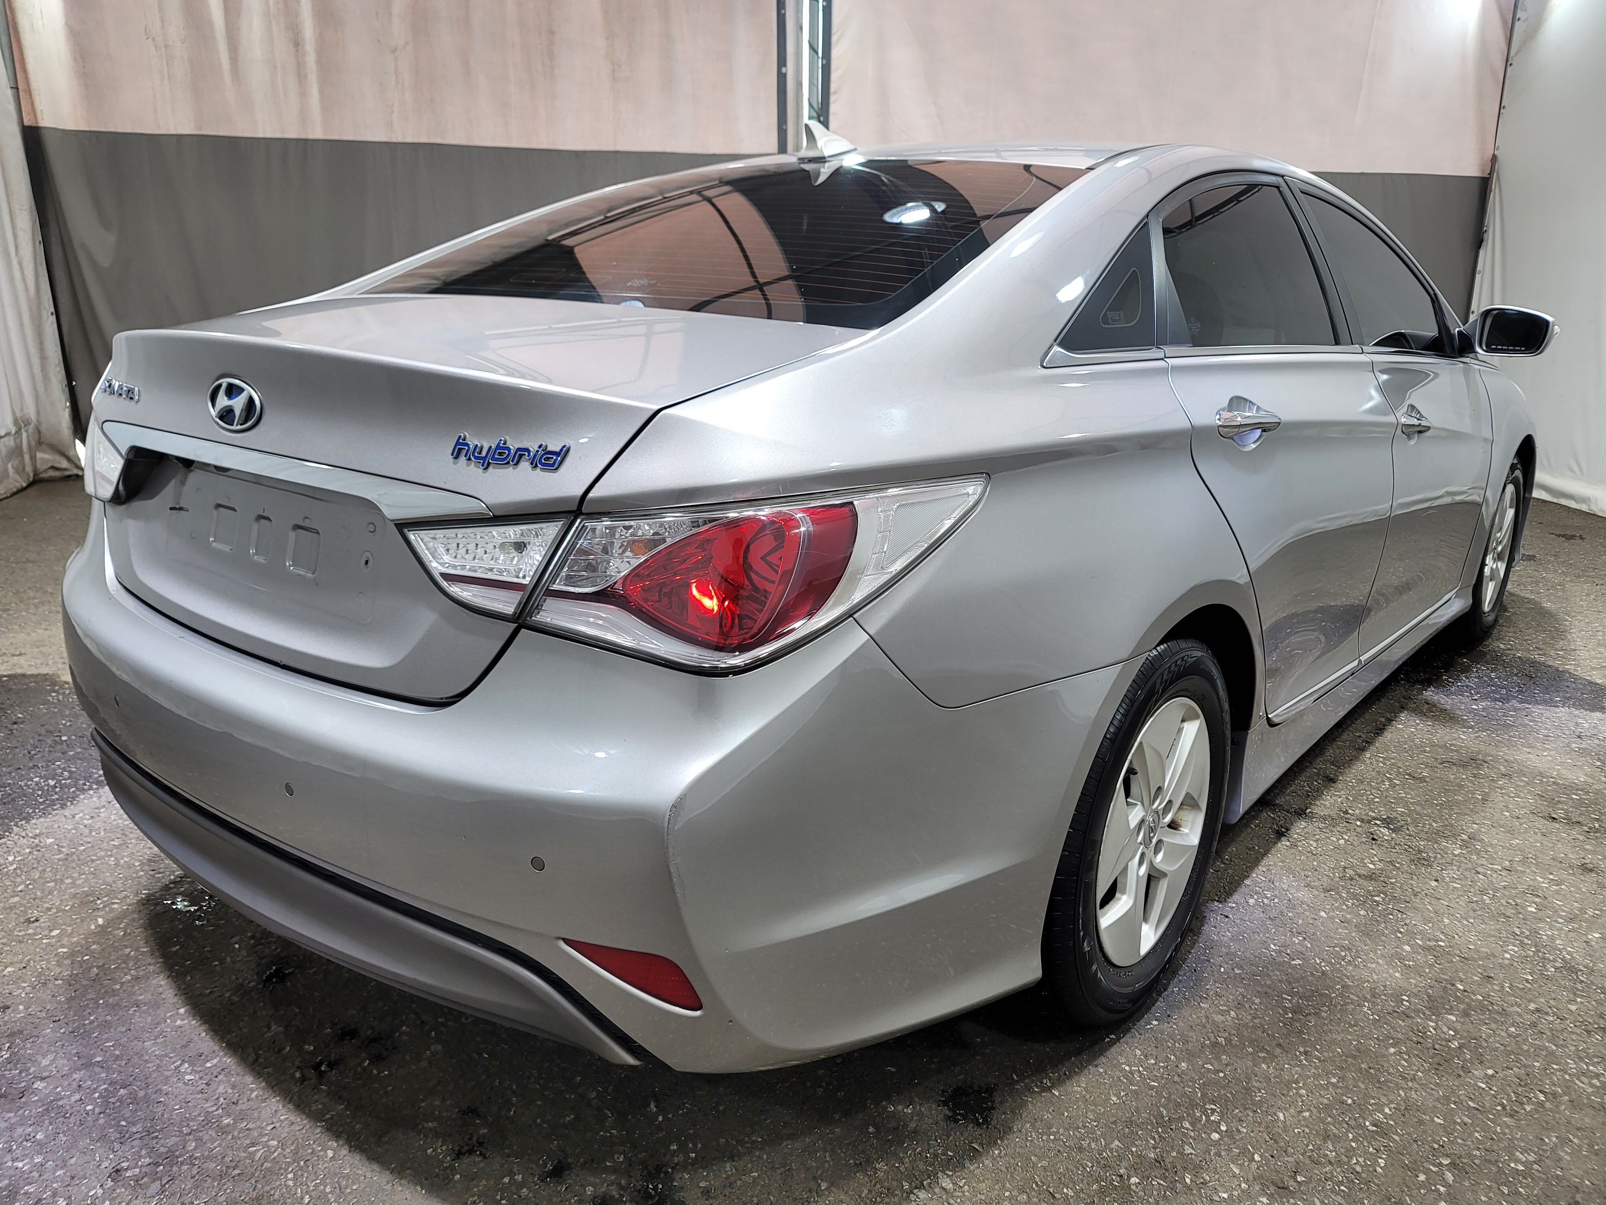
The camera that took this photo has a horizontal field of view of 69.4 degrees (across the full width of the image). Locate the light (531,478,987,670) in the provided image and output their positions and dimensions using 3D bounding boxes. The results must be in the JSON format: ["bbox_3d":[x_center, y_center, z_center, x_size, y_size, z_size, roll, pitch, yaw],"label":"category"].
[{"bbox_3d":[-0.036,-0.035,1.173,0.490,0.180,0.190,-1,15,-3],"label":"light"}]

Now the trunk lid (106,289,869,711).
[{"bbox_3d":[-0.570,-0.210,1.690,1.340,0.430,0.570,12,19,38],"label":"trunk lid"}]

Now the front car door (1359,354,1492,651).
[{"bbox_3d":[1.569,-0.298,2.968,0.150,0.710,1.150,12,19,38],"label":"front car door"}]

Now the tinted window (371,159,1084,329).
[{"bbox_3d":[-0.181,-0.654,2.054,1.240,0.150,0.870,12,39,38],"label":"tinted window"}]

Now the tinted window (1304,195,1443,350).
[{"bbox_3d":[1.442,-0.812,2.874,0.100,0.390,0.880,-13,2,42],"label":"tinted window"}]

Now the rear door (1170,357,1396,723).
[{"bbox_3d":[0.879,-0.115,2.157,0.150,0.710,1.090,12,19,38],"label":"rear door"}]

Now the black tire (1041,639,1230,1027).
[{"bbox_3d":[0.488,0.344,1.875,0.215,0.668,0.668,12,19,38],"label":"black tire"}]

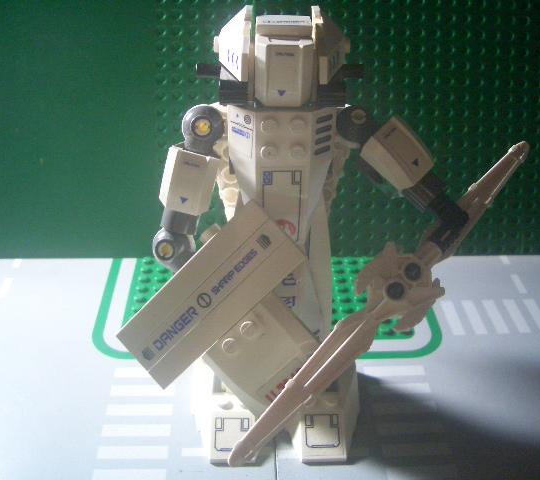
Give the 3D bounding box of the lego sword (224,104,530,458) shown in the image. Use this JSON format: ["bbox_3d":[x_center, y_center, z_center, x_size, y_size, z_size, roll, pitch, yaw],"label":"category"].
[{"bbox_3d":[0.036,0.013,0.186,0.022,0.013,0.132,43,72,11],"label":"lego sword"}]

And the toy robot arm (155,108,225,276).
[{"bbox_3d":[-0.027,-0.016,0.209,0.019,0.058,0.019,13,30,-10],"label":"toy robot arm"}]

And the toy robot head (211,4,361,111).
[{"bbox_3d":[0.003,-0.055,0.191,0.042,0.027,0.029,0,31,-2],"label":"toy robot head"}]

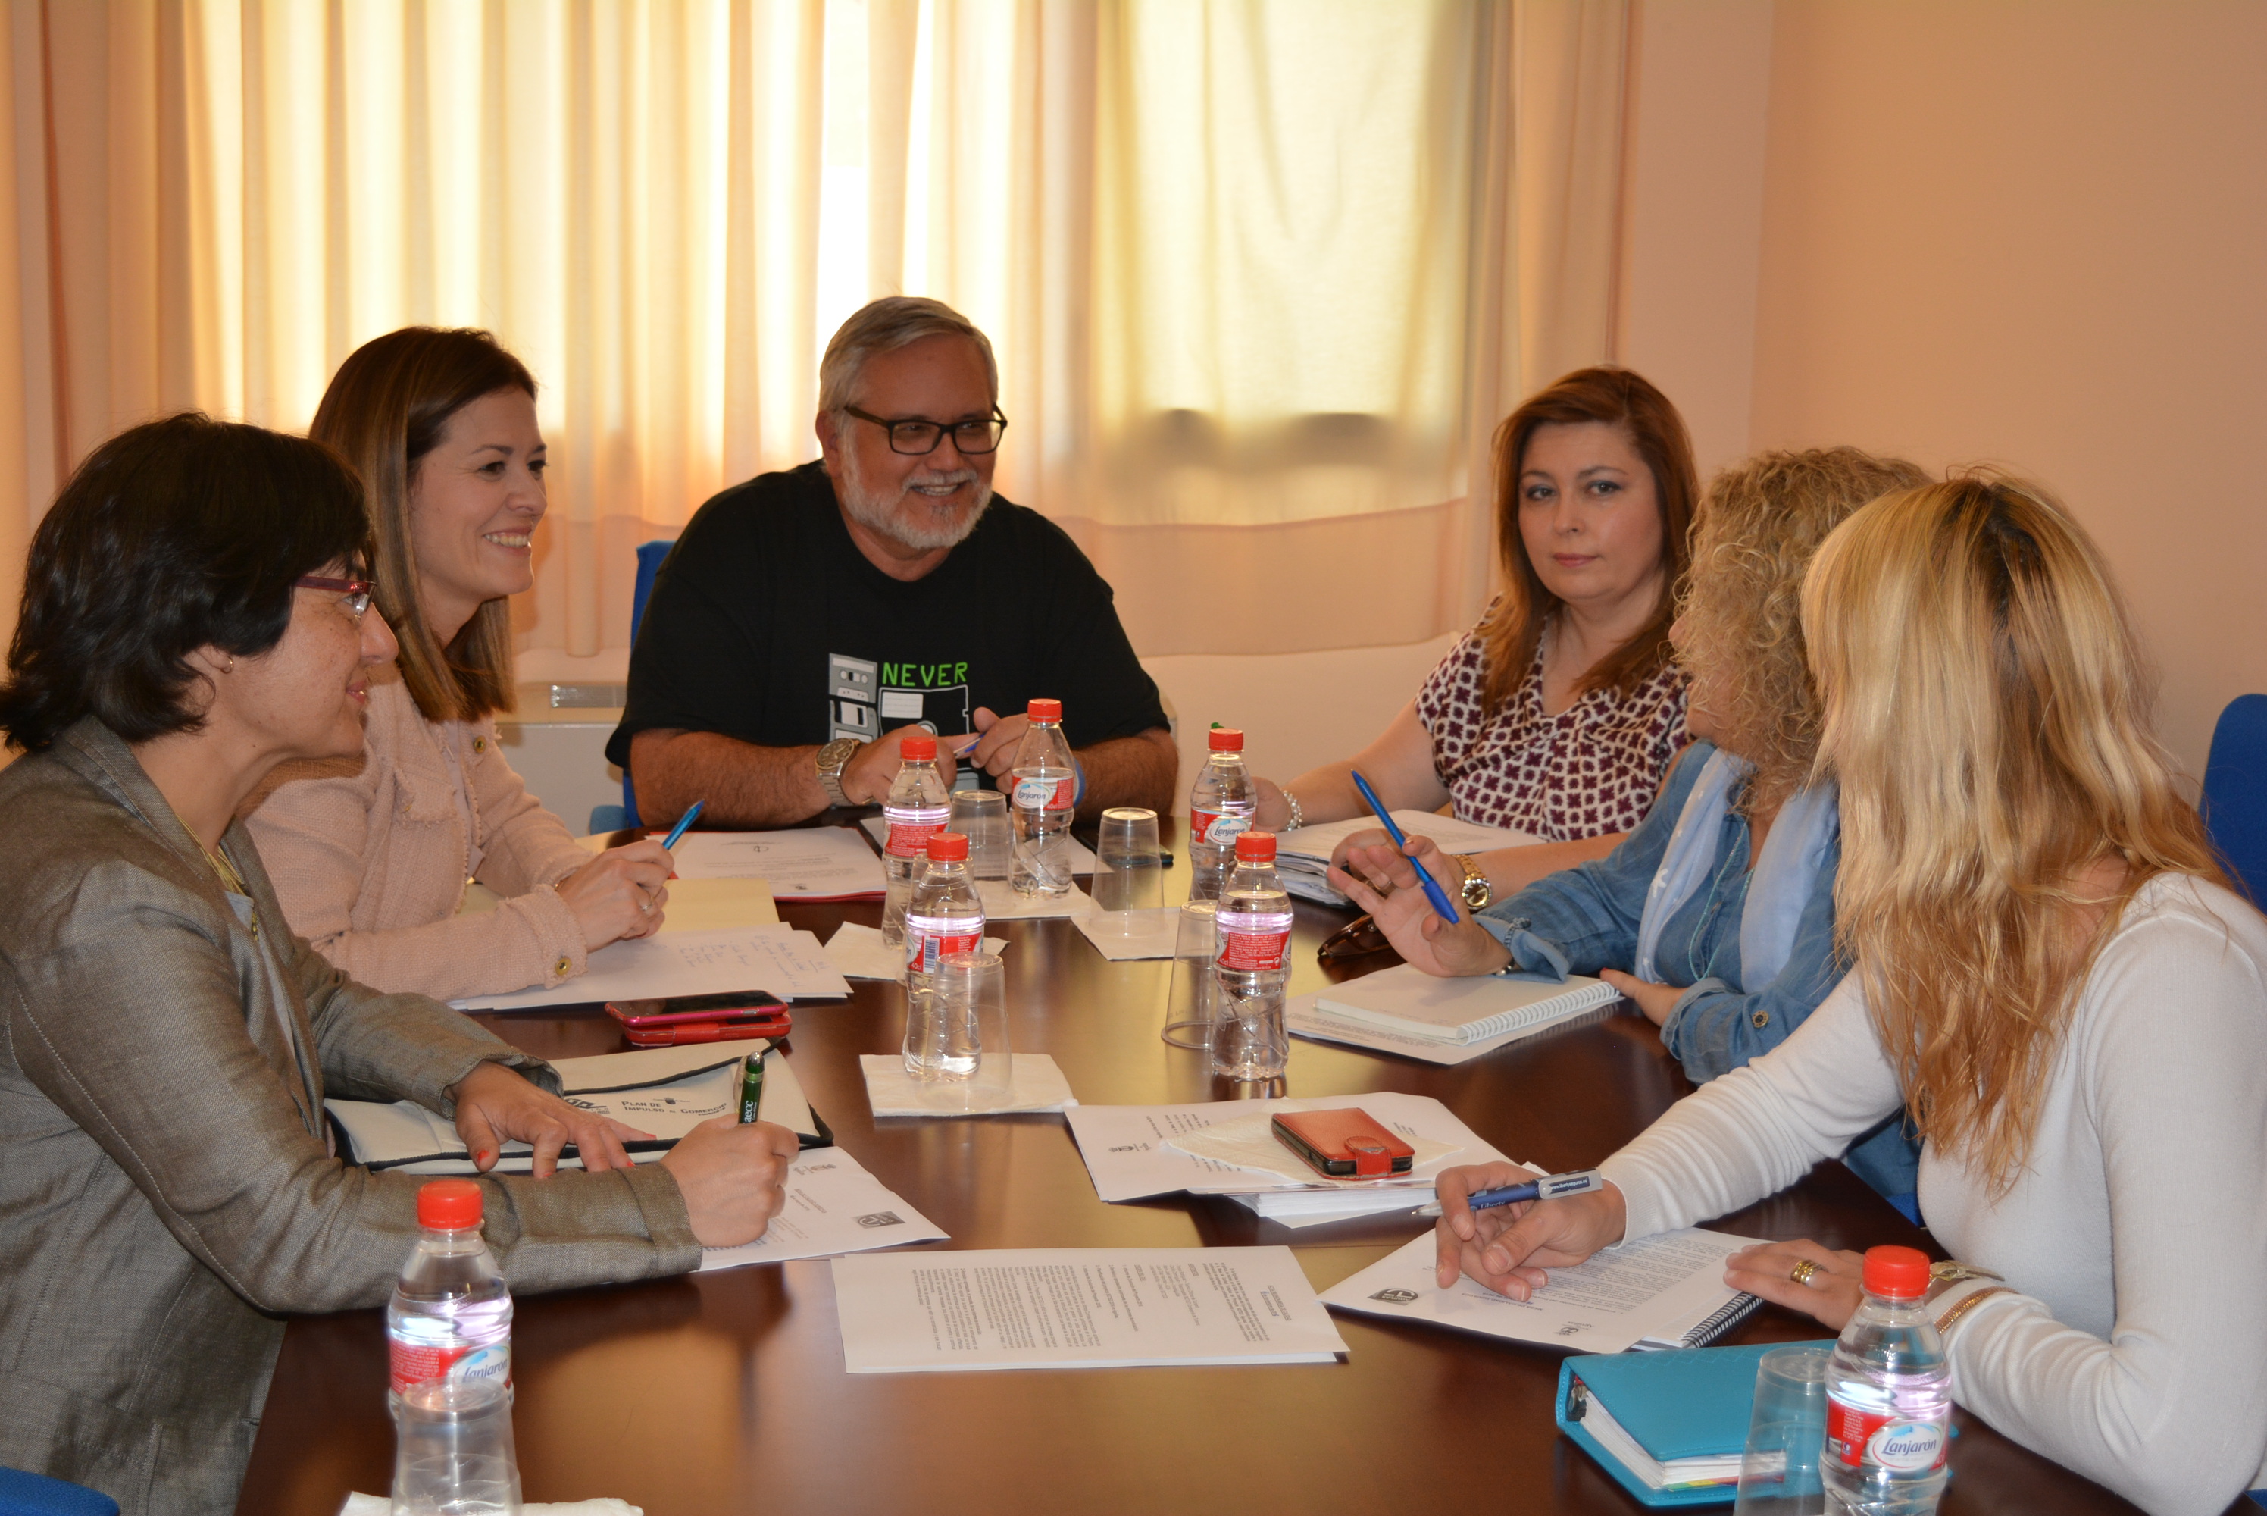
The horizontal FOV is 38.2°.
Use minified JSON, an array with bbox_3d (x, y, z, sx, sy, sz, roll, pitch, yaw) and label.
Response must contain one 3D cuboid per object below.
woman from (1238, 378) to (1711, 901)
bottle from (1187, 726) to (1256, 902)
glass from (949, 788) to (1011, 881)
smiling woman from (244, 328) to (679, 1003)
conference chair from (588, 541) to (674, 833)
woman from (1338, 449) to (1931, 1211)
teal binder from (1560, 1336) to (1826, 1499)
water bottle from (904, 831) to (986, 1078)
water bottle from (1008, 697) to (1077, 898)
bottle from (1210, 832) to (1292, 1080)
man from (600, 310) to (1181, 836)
[{"bbox_3d":[0.405,0.213,3.517,0.570,1.240,0.680,7,11,29],"label":"woman"},{"bbox_3d":[0.085,0.069,3.055,0.060,0.187,0.060,1,10,0],"label":"bottle"},{"bbox_3d":[-0.148,0.091,3.137,0.074,0.107,0.074,1,10,0],"label":"glass"},{"bbox_3d":[-0.591,0.260,3.001,0.660,1.280,0.530,6,11,25],"label":"smiling woman"},{"bbox_3d":[-0.336,0.279,3.744,0.570,1.000,0.600,0,10,-6],"label":"conference chair"},{"bbox_3d":[0.467,0.359,2.740,0.680,1.220,0.560,-4,11,-29],"label":"woman"},{"bbox_3d":[0.345,0.367,1.819,0.180,0.034,0.138,-1,10,-15],"label":"teal binder"},{"bbox_3d":[-0.145,0.153,2.537,0.060,0.187,0.060,1,10,0],"label":"water bottle"},{"bbox_3d":[-0.088,0.038,3.212,0.060,0.187,0.060,1,10,0],"label":"water bottle"},{"bbox_3d":[0.094,0.154,2.566,0.060,0.187,0.060,1,10,0],"label":"bottle"},{"bbox_3d":[-0.253,0.148,3.599,0.630,1.310,0.720,0,10,-6],"label":"man"}]

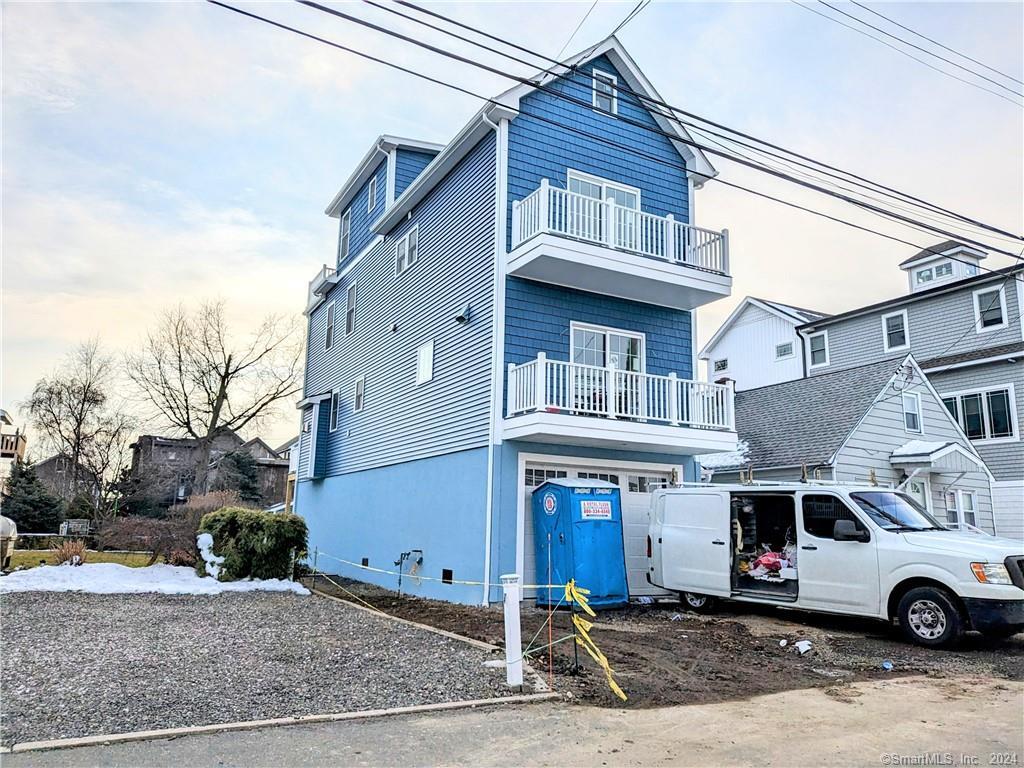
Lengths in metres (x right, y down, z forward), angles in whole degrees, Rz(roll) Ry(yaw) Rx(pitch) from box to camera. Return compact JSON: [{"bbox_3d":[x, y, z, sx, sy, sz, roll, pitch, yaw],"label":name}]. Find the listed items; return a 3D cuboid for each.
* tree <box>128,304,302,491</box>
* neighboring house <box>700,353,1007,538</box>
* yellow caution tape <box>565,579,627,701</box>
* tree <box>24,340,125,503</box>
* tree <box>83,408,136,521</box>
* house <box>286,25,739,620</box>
[{"bbox_3d":[-15.347,1.954,37.000,9.693,12.383,9.000,5,-12,-22],"label":"tree"},{"bbox_3d":[8.057,2.828,21.833,6.900,5.800,10.600,7,-12,-29],"label":"neighboring house"},{"bbox_3d":[0.842,2.425,6.892,0.300,0.966,1.011,5,-12,-19],"label":"yellow caution tape"},{"bbox_3d":[-25.880,3.283,42.000,5.915,11.500,5.500,7,-13,-31],"label":"tree"},{"bbox_3d":[-20.975,4.664,37.000,2.814,6.652,2.800,7,-12,-29],"label":"tree"},{"bbox_3d":[-1.521,-0.557,20.633,5.950,11.650,16.550,7,-12,-29],"label":"house"}]

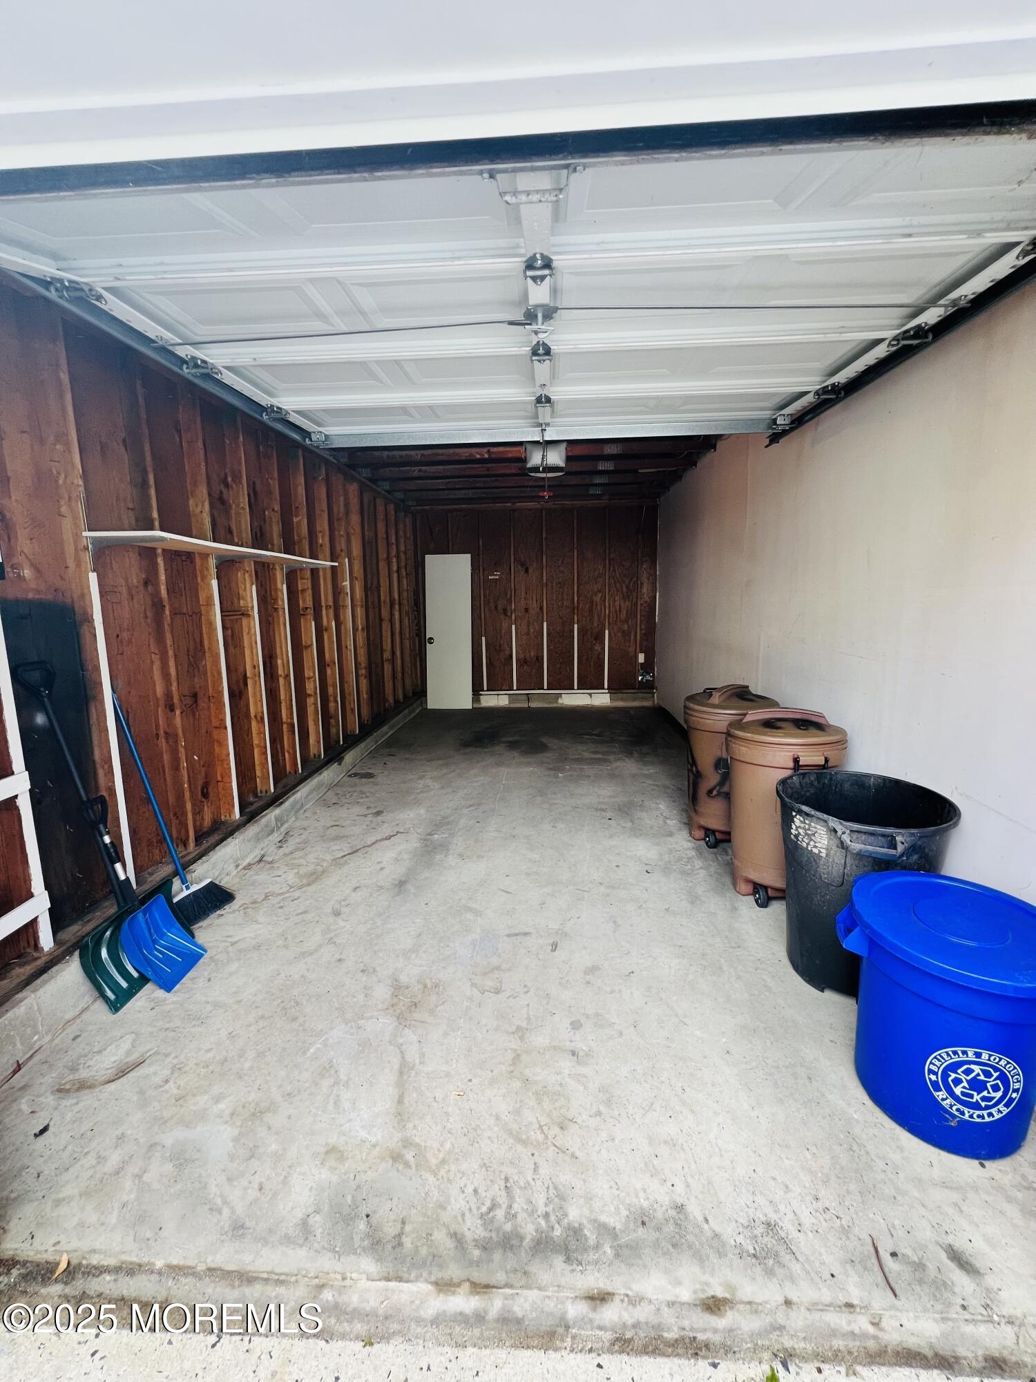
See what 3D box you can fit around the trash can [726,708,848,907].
[{"bbox_3d":[1.222,0.529,2.439,0.540,0.900,0.550,0,9,3],"label":"trash can"}]

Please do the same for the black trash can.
[{"bbox_3d":[1.254,0.717,1.946,0.560,0.690,0.580,0,9,3],"label":"black trash can"}]

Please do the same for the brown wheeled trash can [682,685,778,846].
[{"bbox_3d":[1.226,0.426,3.061,0.540,0.900,0.550,0,9,3],"label":"brown wheeled trash can"}]

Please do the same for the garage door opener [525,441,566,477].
[{"bbox_3d":[0.190,-1.586,3.522,0.270,0.200,0.360,0,9,3],"label":"garage door opener"}]

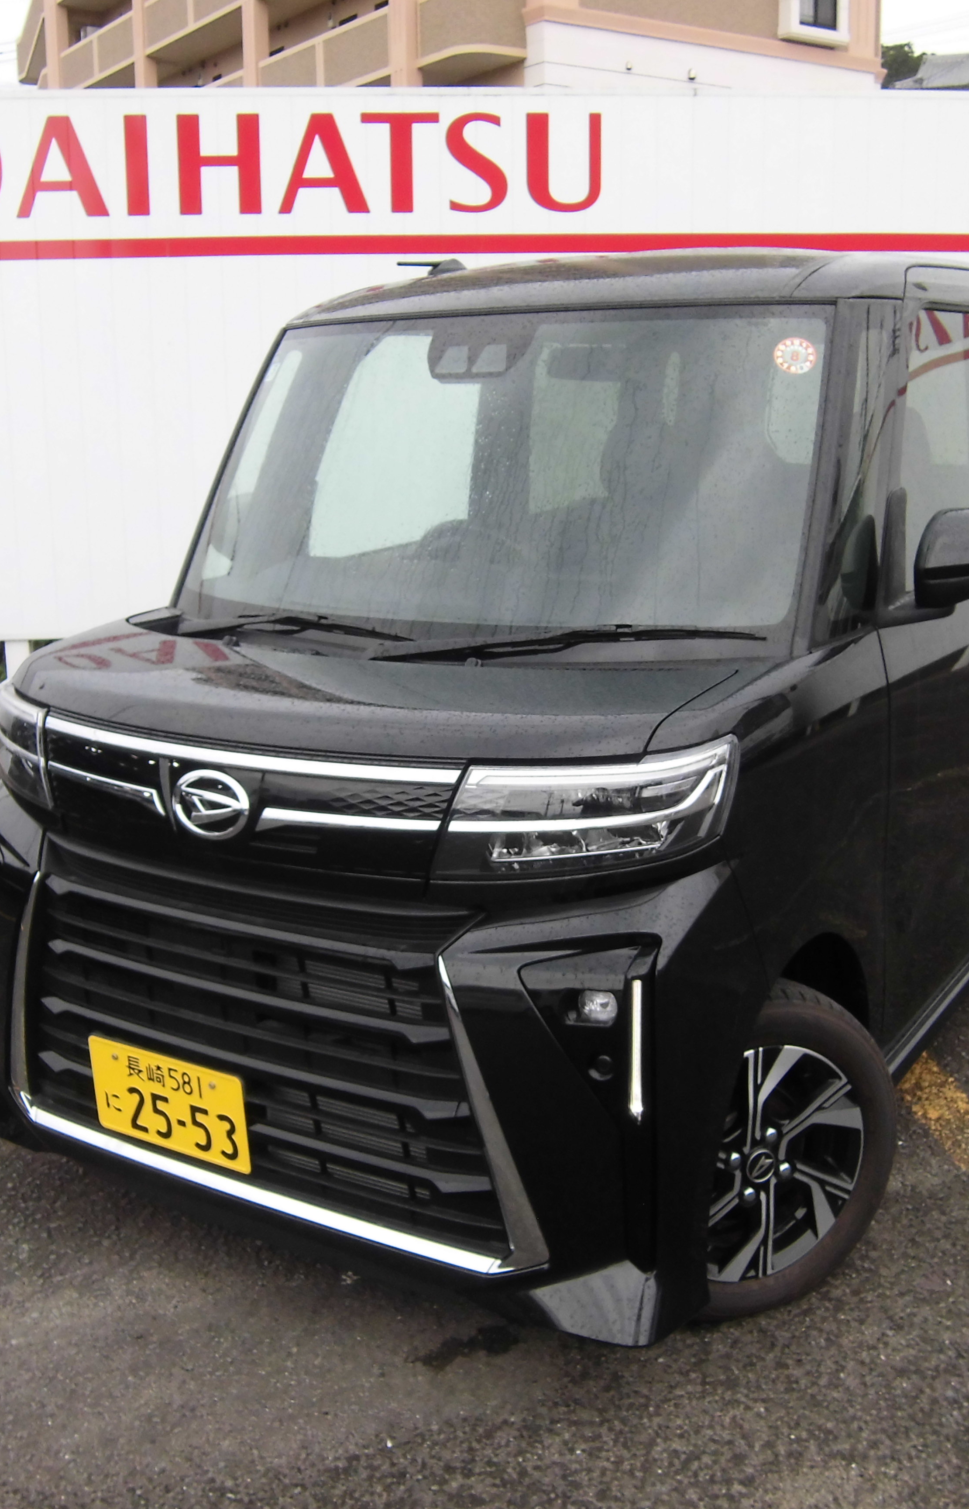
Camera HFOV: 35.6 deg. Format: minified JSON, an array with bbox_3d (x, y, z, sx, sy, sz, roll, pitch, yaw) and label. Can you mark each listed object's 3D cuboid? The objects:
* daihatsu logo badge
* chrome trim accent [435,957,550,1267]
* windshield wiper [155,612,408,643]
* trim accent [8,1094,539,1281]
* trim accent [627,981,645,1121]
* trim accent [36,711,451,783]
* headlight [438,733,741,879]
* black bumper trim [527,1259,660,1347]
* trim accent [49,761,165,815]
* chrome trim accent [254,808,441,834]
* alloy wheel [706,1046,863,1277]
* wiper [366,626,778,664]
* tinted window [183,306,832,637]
[{"bbox_3d":[-0.411,0.075,2.279,0.157,0.106,0.022,7,8,33],"label":"daihatsu logo badge"},{"bbox_3d":[0.000,0.510,2.117,0.098,0.480,0.050,-8,7,35],"label":"chrome trim accent"},{"bbox_3d":[-0.386,-0.225,2.802,0.640,0.070,0.075,8,17,35],"label":"windshield wiper"},{"bbox_3d":[-0.377,0.657,2.355,0.985,0.060,0.065,7,16,31],"label":"trim accent"},{"bbox_3d":[0.210,0.398,2.042,0.025,0.210,0.025,4,15,23],"label":"trim accent"},{"bbox_3d":[-0.387,0.000,2.212,0.800,0.035,0.085,7,16,31],"label":"trim accent"},{"bbox_3d":[0.140,0.078,2.048,0.320,0.170,0.285,7,16,31],"label":"headlight"},{"bbox_3d":[0.161,0.762,2.132,0.175,0.150,0.125,7,16,31],"label":"black bumper trim"},{"bbox_3d":[-0.608,0.051,2.439,0.310,0.050,0.030,9,12,37],"label":"trim accent"},{"bbox_3d":[-0.193,0.100,2.171,0.325,0.050,0.030,5,10,28],"label":"chrome trim accent"},{"bbox_3d":[0.431,0.653,2.479,0.410,0.410,0.125,-8,15,-25],"label":"alloy wheel"},{"bbox_3d":[0.123,-0.178,2.498,0.700,0.075,0.070,4,15,23],"label":"wiper"},{"bbox_3d":[-0.014,-0.521,2.783,1.310,0.635,0.110,7,-15,33],"label":"tinted window"}]

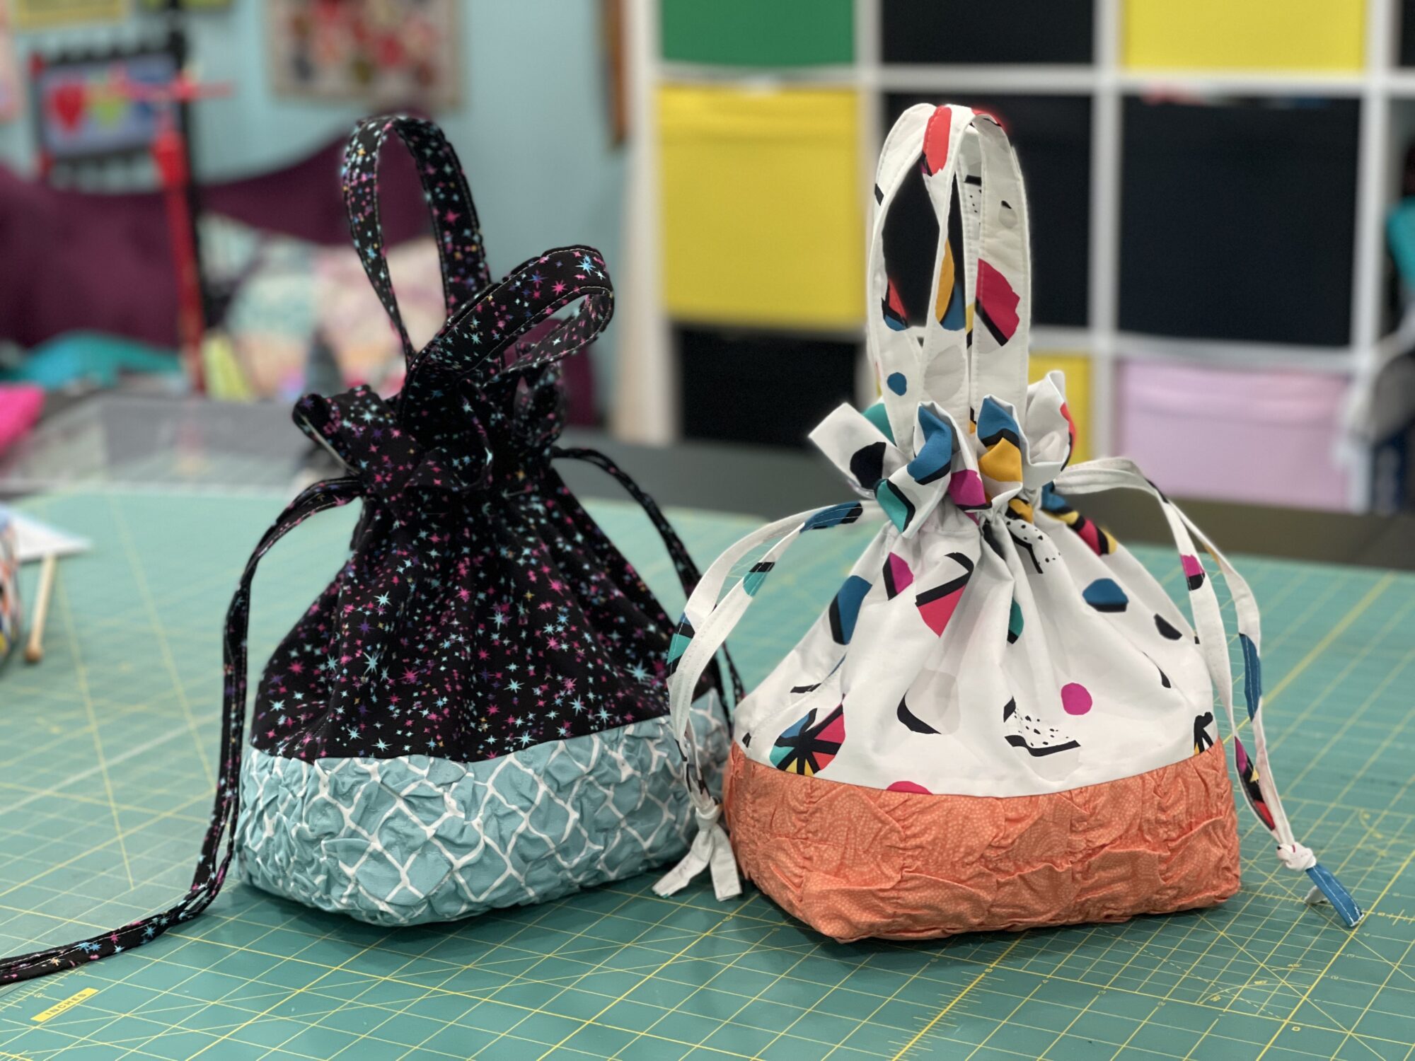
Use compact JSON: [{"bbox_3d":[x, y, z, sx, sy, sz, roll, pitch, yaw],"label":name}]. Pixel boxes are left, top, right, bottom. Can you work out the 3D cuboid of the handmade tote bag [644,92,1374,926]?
[{"bbox_3d":[0.127,-0.010,1.177,0.306,0.356,0.150,-2,15,-6],"label":"handmade tote bag"}]

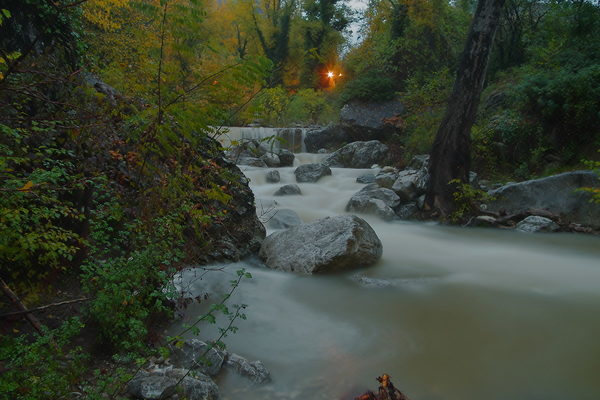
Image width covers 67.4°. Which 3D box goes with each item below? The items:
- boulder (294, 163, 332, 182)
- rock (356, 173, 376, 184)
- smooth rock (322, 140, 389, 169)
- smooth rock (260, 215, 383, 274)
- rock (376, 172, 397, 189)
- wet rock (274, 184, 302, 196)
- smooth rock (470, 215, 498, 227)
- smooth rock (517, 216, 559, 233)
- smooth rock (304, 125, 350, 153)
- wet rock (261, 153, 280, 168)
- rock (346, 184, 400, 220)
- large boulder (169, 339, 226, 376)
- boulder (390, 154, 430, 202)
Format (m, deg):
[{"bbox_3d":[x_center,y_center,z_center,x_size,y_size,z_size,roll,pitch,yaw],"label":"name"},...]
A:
[{"bbox_3d":[0.324,-0.657,10.900,0.914,0.491,0.686,0,8,0],"label":"boulder"},{"bbox_3d":[1.576,-0.496,10.600,0.477,0.295,0.382,0,8,0],"label":"rock"},{"bbox_3d":[1.537,-1.279,12.600,1.802,0.764,1.261,0,8,0],"label":"smooth rock"},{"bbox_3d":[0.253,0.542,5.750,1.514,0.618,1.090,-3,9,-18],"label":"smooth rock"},{"bbox_3d":[1.744,-0.394,9.148,0.462,0.309,0.393,2,11,11],"label":"rock"},{"bbox_3d":[-0.223,-0.203,8.686,0.556,0.204,0.445,0,11,-1],"label":"wet rock"},{"bbox_3d":[3.071,0.318,7.467,0.502,0.167,0.402,4,11,22],"label":"smooth rock"},{"bbox_3d":[3.862,0.395,7.300,0.608,0.223,0.425,0,8,0],"label":"smooth rock"},{"bbox_3d":[0.905,-1.799,13.189,1.573,0.784,1.180,1,11,3],"label":"smooth rock"},{"bbox_3d":[-0.824,-1.107,12.600,0.553,0.440,0.470,0,8,0],"label":"wet rock"},{"bbox_3d":[1.326,0.003,8.047,0.975,0.575,0.829,2,11,9],"label":"rock"},{"bbox_3d":[-0.751,1.118,3.265,0.400,0.200,0.310,0,11,-2],"label":"large boulder"},{"bbox_3d":[2.270,-0.442,9.200,0.785,0.966,0.706,0,8,0],"label":"boulder"}]

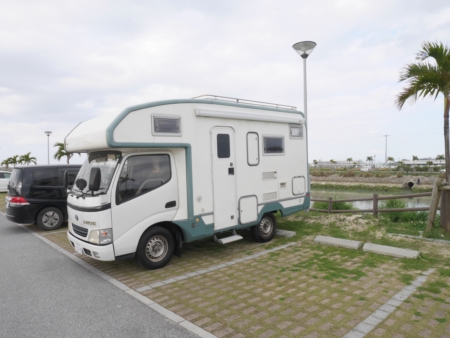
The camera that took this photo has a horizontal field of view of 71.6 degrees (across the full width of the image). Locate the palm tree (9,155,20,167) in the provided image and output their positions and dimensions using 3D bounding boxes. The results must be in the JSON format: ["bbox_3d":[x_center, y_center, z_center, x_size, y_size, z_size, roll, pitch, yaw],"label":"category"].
[{"bbox_3d":[-30.971,-0.008,46.000,2.000,4.200,2.000,-1,0,-43],"label":"palm tree"}]

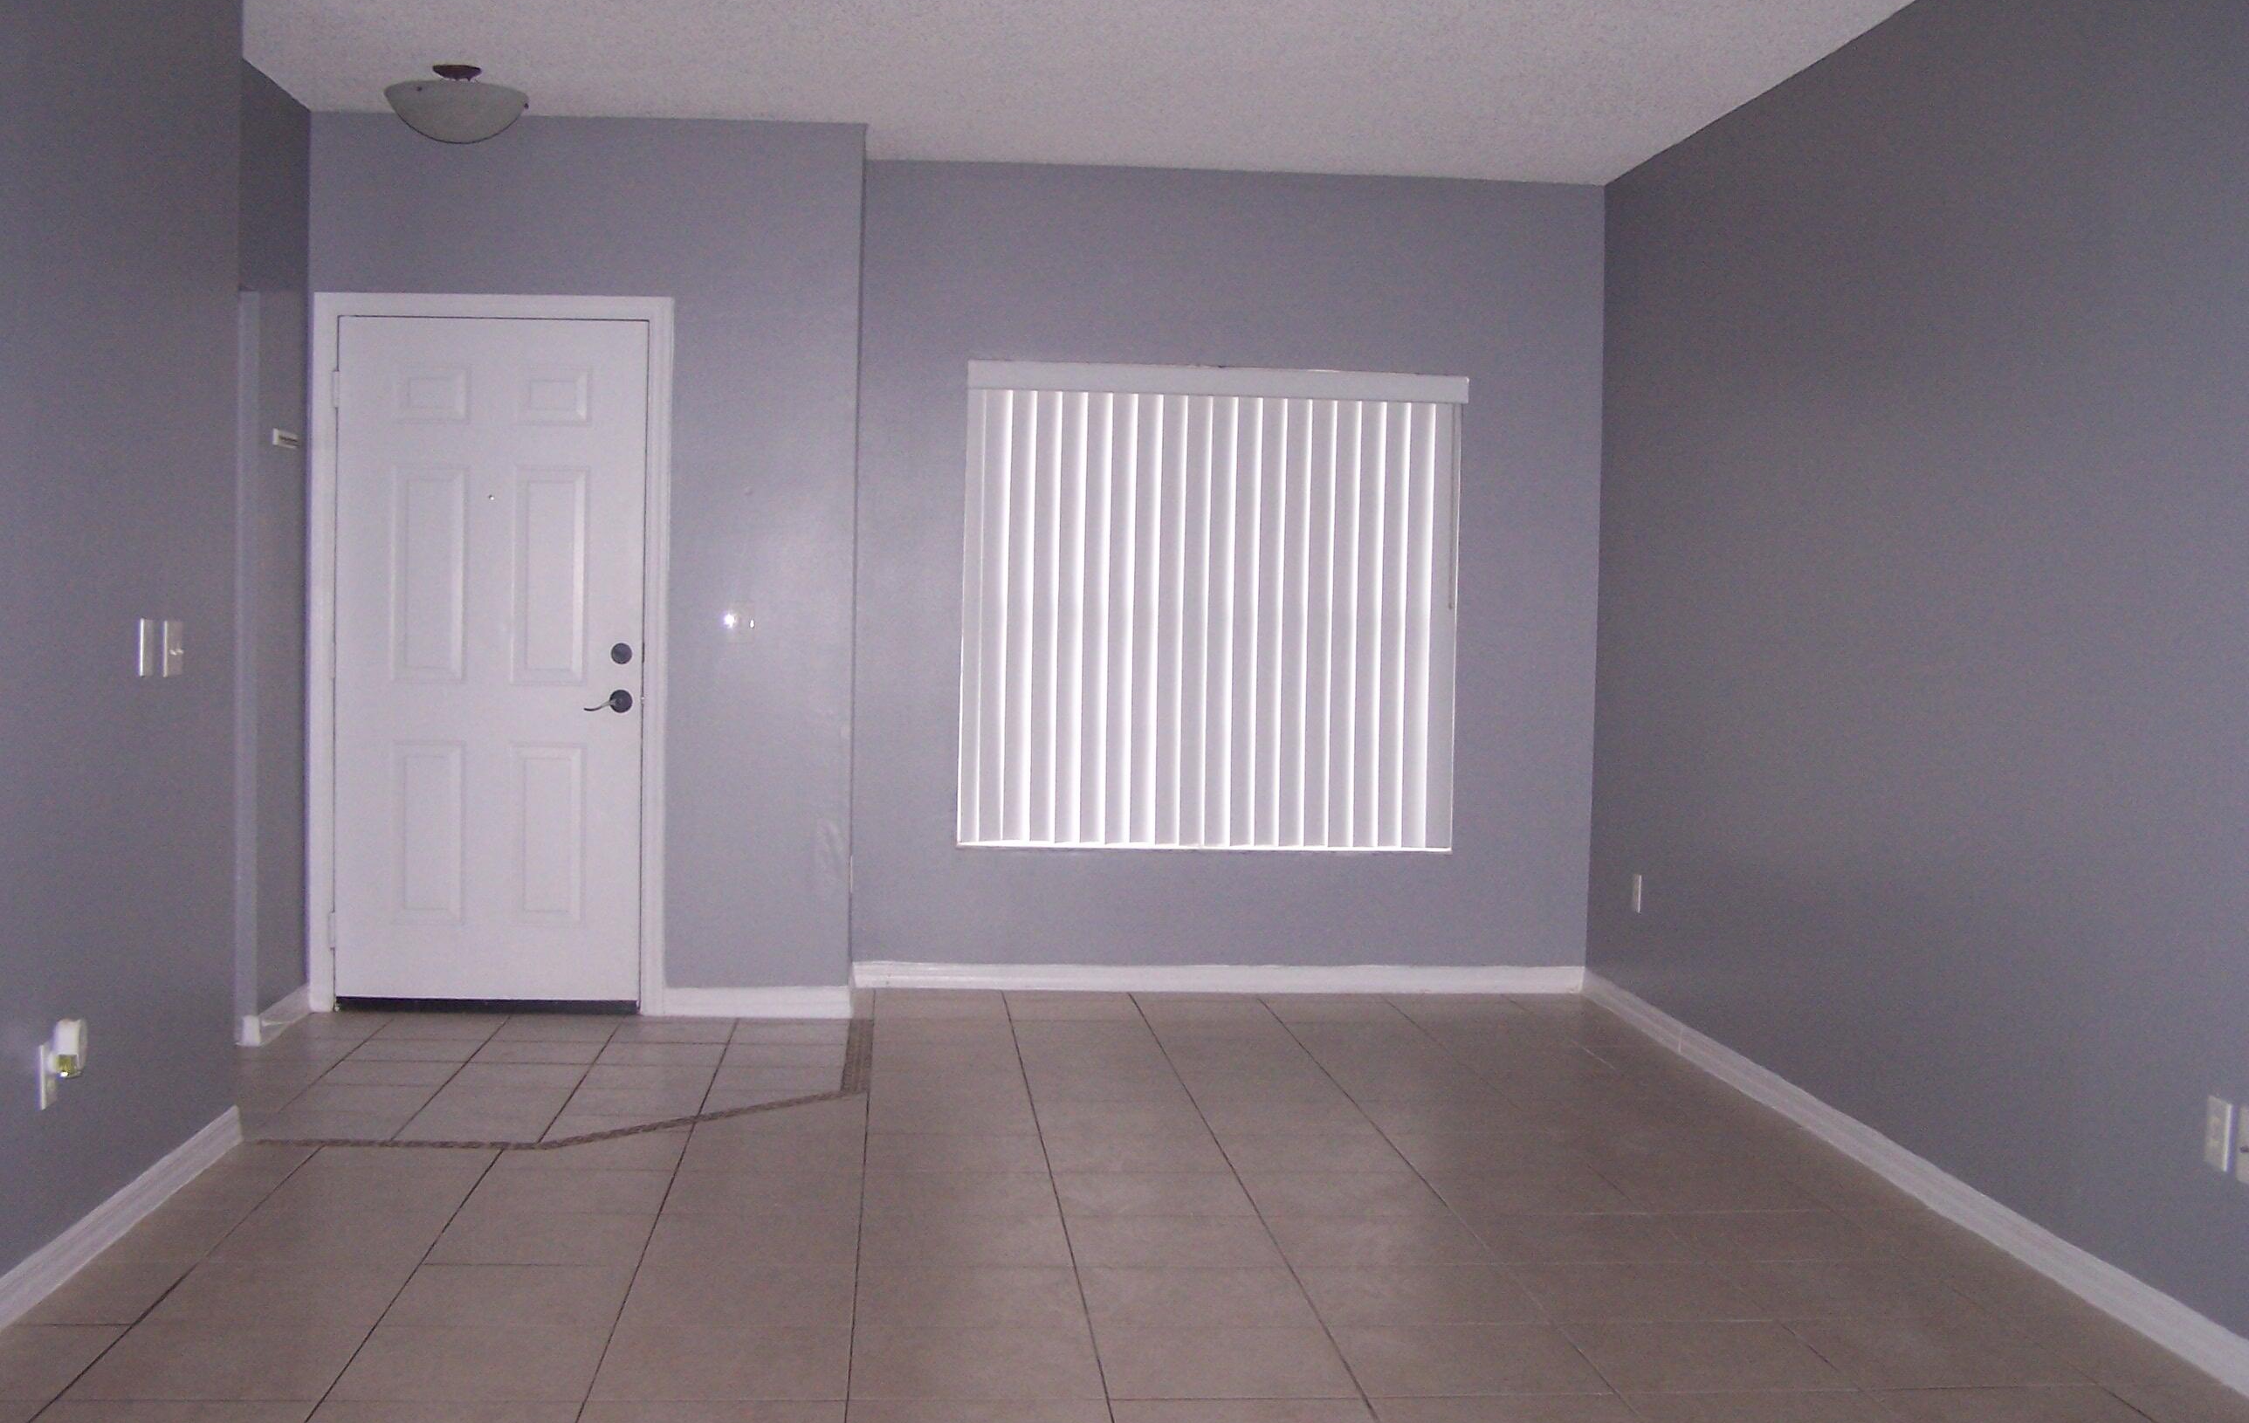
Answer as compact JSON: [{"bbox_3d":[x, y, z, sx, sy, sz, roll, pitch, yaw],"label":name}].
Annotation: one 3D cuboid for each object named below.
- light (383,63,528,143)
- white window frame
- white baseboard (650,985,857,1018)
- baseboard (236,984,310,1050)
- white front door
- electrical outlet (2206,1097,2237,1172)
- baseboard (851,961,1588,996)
[{"bbox_3d":[-1.777,-1.620,6.612,0.385,0.197,0.385,1,3,-5],"label":"light"},{"bbox_3d":[0.288,-0.329,8.025,1.623,1.550,0.100,1,3,-5],"label":"white window frame"},{"bbox_3d":[-1.103,0.878,7.455,0.560,0.090,0.016,1,3,-5],"label":"white baseboard"},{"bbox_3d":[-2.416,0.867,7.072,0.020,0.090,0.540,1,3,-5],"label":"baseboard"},{"bbox_3d":[-1.885,-0.144,7.367,0.905,2.040,0.045,1,3,-5],"label":"white front door"},{"bbox_3d":[1.865,0.721,4.209,0.008,0.116,0.072,1,3,-5],"label":"electrical outlet"},{"bbox_3d":[0.324,0.882,8.059,2.390,0.090,0.016,1,3,-5],"label":"baseboard"}]

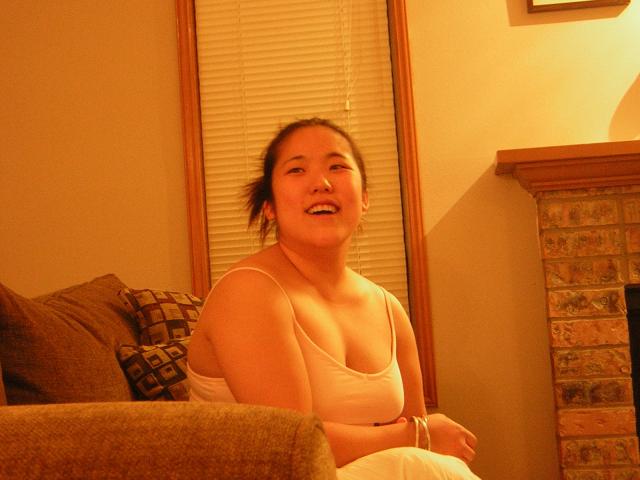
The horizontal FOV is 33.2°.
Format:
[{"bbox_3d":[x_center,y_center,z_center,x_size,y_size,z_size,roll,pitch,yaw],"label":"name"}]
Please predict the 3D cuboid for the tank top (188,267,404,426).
[{"bbox_3d":[-0.037,0.220,1.850,0.290,0.370,0.370,-2,-2,45],"label":"tank top"}]

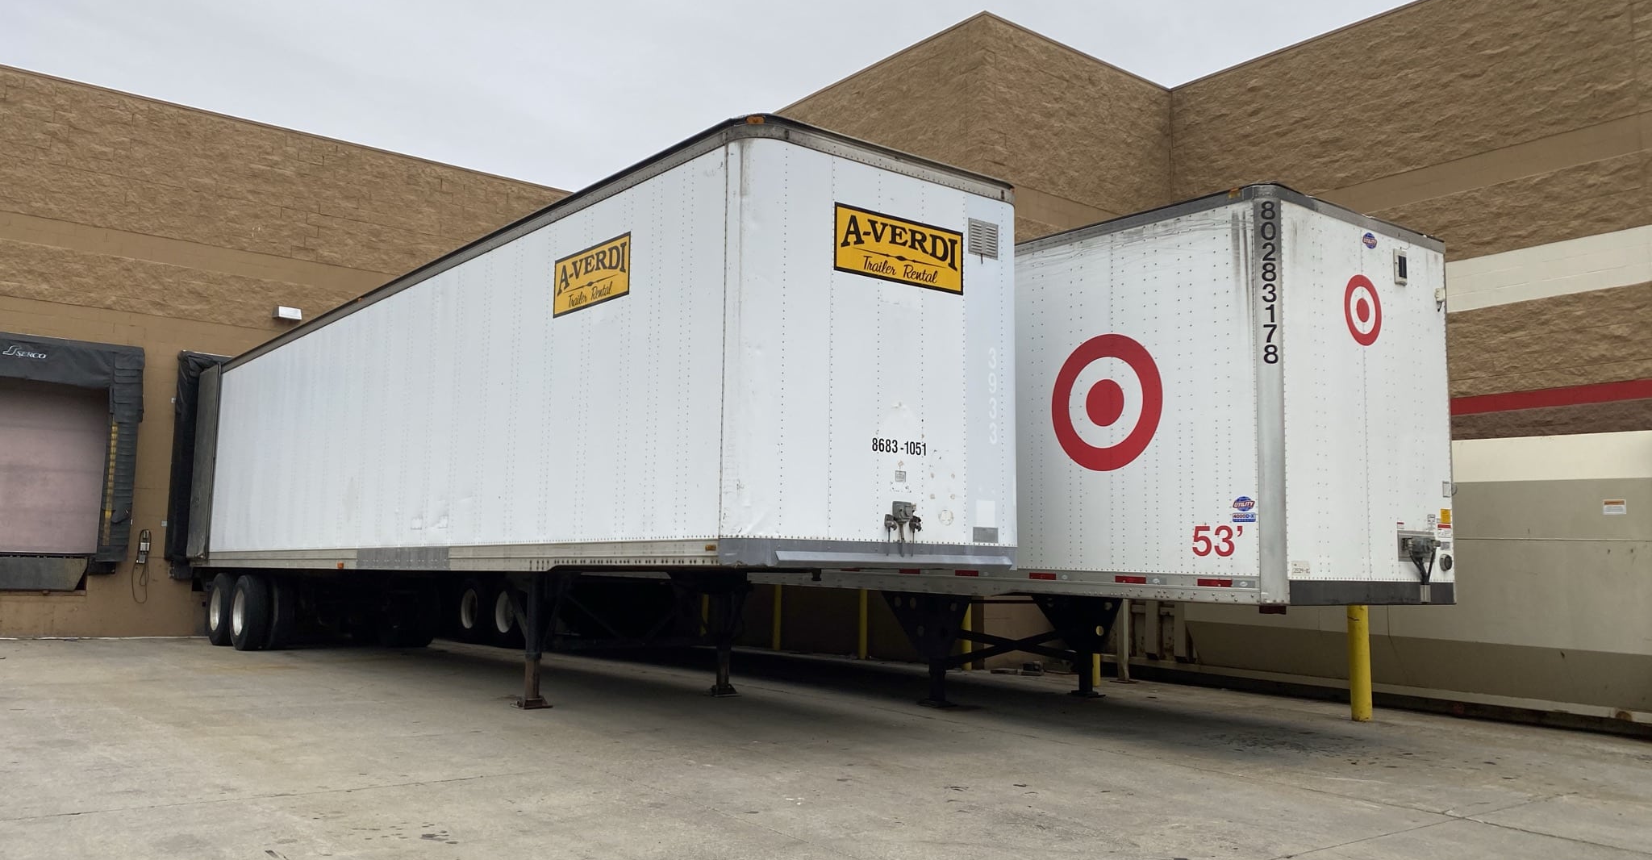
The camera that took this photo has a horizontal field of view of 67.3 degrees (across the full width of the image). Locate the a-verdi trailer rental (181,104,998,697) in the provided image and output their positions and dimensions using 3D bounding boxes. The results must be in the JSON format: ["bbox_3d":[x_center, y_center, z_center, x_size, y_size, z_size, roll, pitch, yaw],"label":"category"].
[{"bbox_3d":[-4.057,0.650,14.119,2.590,4.086,14.500,6,-8,-39],"label":"a-verdi trailer rental"}]

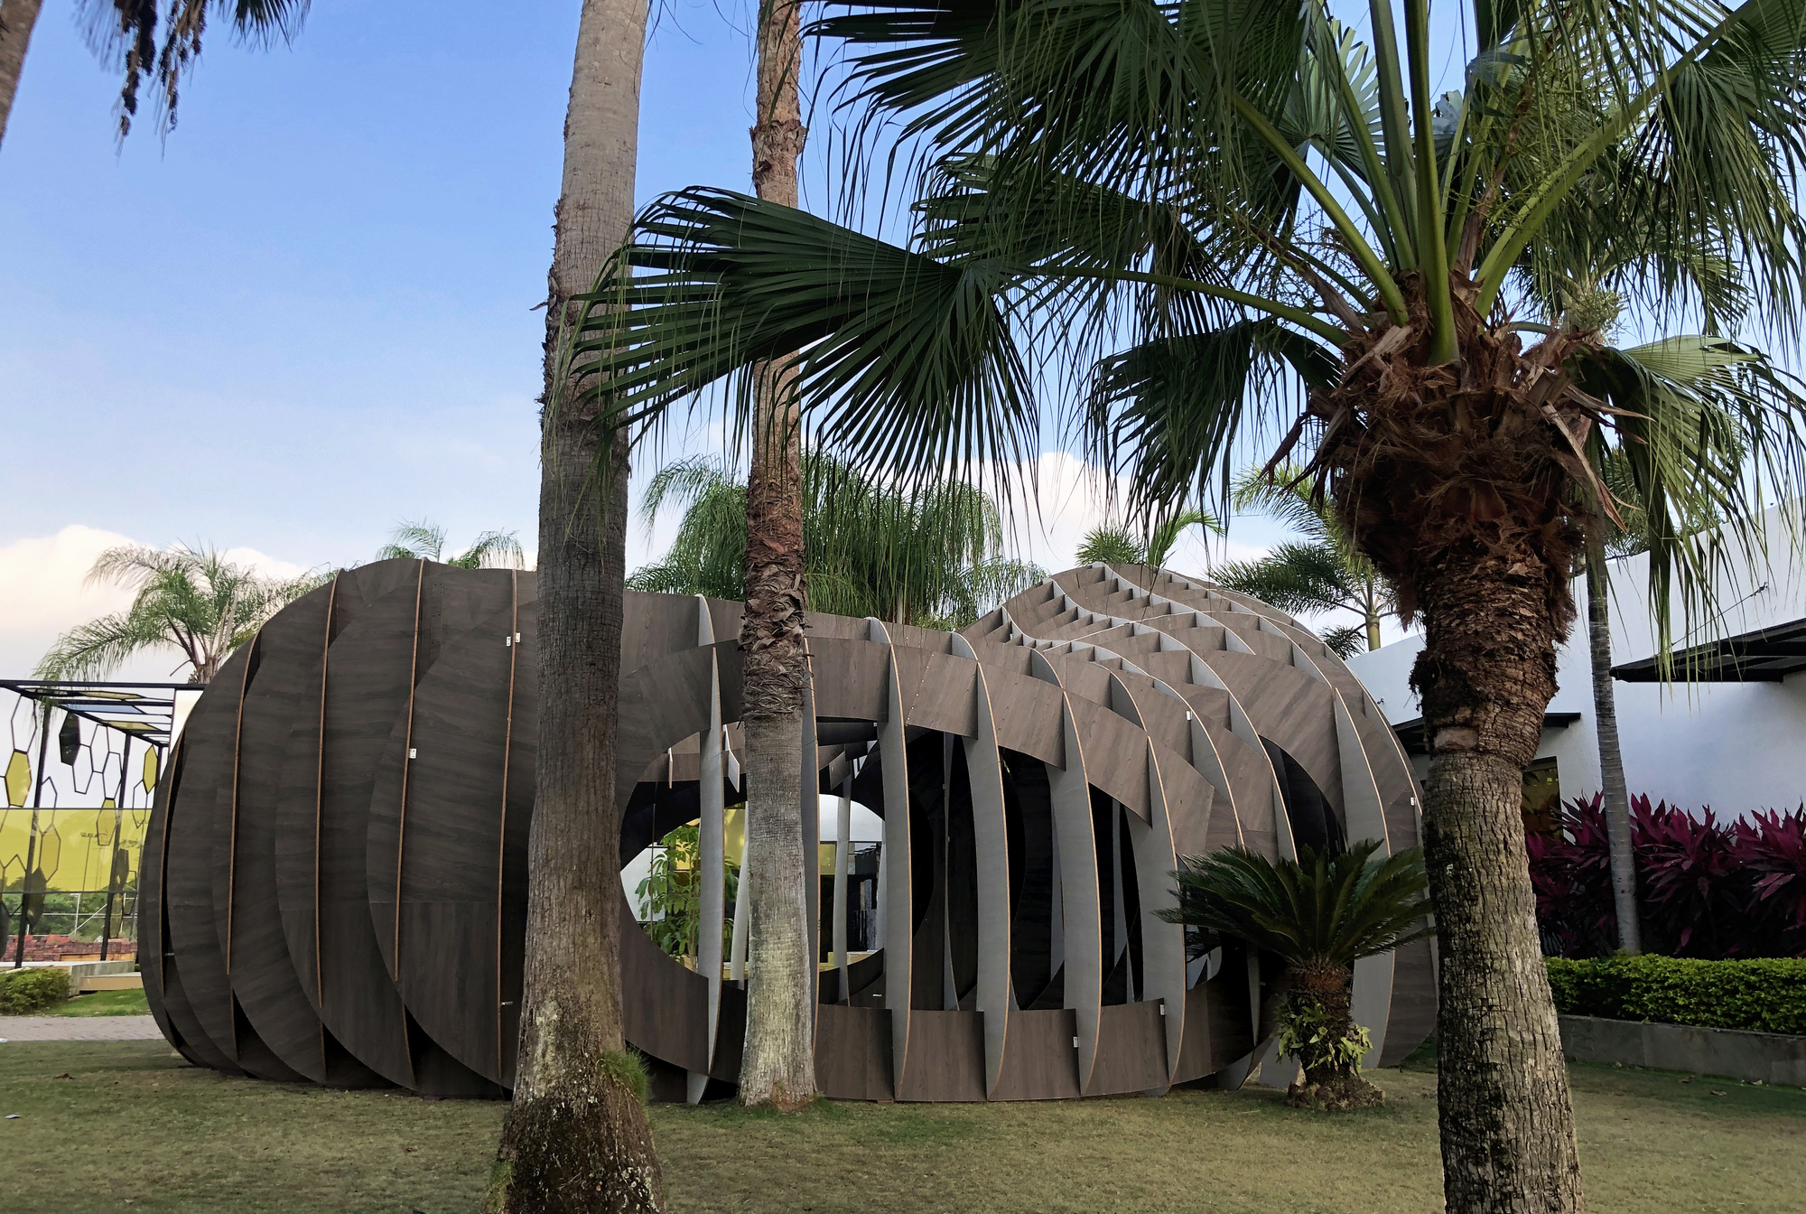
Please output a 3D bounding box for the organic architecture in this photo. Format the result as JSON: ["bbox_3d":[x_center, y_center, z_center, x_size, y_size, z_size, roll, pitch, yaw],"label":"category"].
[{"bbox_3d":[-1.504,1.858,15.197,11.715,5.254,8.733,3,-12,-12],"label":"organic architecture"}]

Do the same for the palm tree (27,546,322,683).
[{"bbox_3d":[-13.131,2.851,26.973,6.000,8.000,6.000,0,-11,0],"label":"palm tree"}]

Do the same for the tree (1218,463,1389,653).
[{"bbox_3d":[8.417,2.064,26.112,5.400,9.200,5.400,0,-11,0],"label":"tree"}]

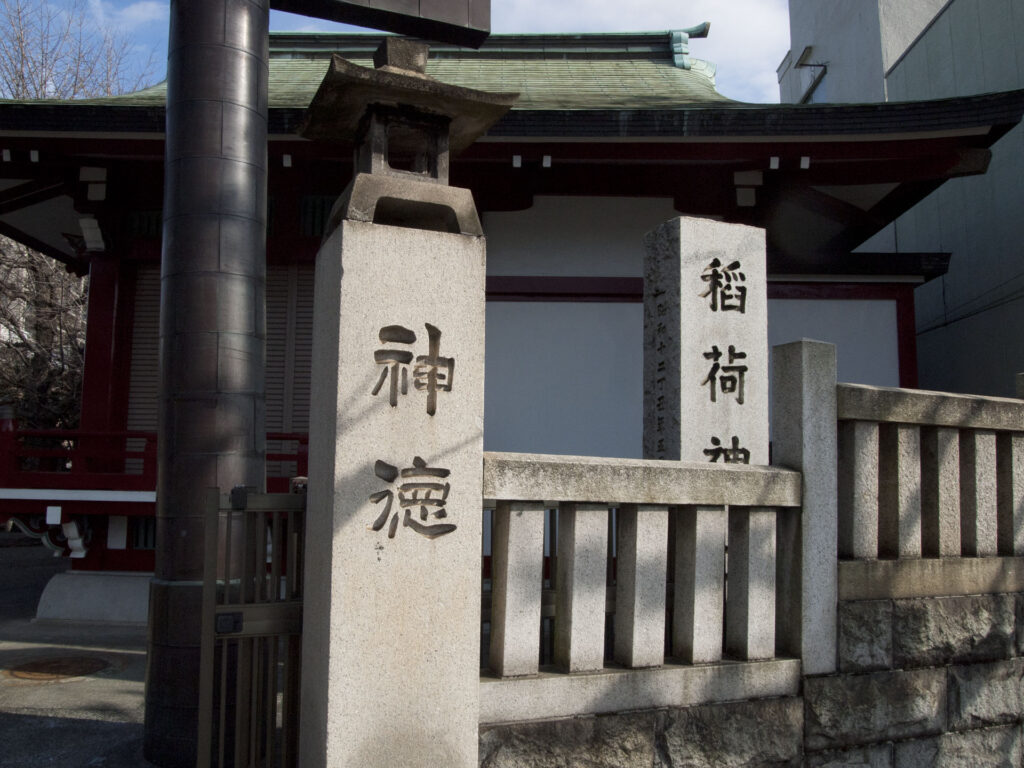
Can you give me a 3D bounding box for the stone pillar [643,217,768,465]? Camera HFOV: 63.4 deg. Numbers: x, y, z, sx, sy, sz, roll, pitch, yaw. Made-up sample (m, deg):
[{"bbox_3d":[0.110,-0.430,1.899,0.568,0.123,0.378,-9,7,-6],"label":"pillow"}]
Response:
[{"bbox_3d":[0.888,0.539,3.753,0.466,2.509,0.308,3,-6,-23],"label":"stone pillar"}]

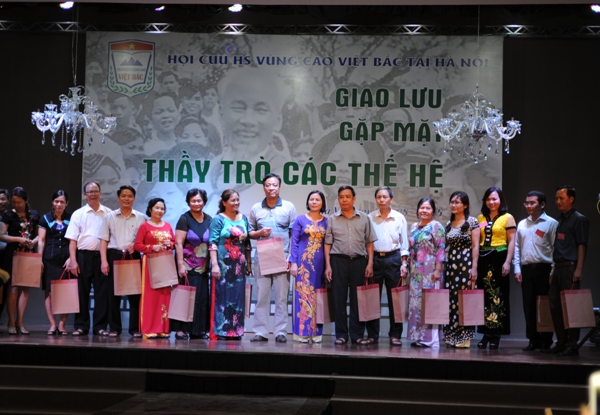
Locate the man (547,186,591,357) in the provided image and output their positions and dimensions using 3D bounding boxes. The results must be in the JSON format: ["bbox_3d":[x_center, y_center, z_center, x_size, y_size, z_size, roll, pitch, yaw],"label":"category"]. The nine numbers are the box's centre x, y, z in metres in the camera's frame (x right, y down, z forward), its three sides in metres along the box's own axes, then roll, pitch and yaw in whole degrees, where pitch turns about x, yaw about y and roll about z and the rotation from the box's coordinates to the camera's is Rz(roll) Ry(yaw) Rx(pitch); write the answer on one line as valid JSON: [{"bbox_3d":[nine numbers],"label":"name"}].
[{"bbox_3d":[2.699,0.628,11.450,0.440,1.700,0.330,-1,-4,42],"label":"man"}]

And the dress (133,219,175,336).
[{"bbox_3d":[-1.534,0.759,12.050,0.430,1.240,0.310,2,-2,-19],"label":"dress"}]

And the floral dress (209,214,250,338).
[{"bbox_3d":[-0.759,0.742,12.300,0.430,1.345,0.310,3,-3,-18],"label":"floral dress"}]

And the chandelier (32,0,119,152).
[{"bbox_3d":[-2.398,-1.355,12.100,0.900,1.620,0.900,1,-2,0],"label":"chandelier"}]

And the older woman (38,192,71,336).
[{"bbox_3d":[-2.609,0.588,12.100,0.410,1.540,0.340,2,-2,-16],"label":"older woman"}]

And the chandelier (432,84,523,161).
[{"bbox_3d":[1.837,-0.875,11.900,0.910,0.820,0.910,1,-2,0],"label":"chandelier"}]

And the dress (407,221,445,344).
[{"bbox_3d":[1.341,0.776,12.070,0.420,1.280,0.300,1,-3,15],"label":"dress"}]

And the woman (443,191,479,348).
[{"bbox_3d":[1.669,0.643,11.850,0.420,1.620,0.310,0,-3,24],"label":"woman"}]

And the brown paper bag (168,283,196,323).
[{"bbox_3d":[-1.225,0.980,11.920,0.100,0.440,0.280,7,-2,-44],"label":"brown paper bag"}]

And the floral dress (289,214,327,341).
[{"bbox_3d":[0.095,0.741,12.100,0.420,1.344,0.290,2,-3,-10],"label":"floral dress"}]

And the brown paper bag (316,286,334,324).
[{"bbox_3d":[0.244,1.050,12.150,0.280,0.380,0.100,0,-4,30],"label":"brown paper bag"}]

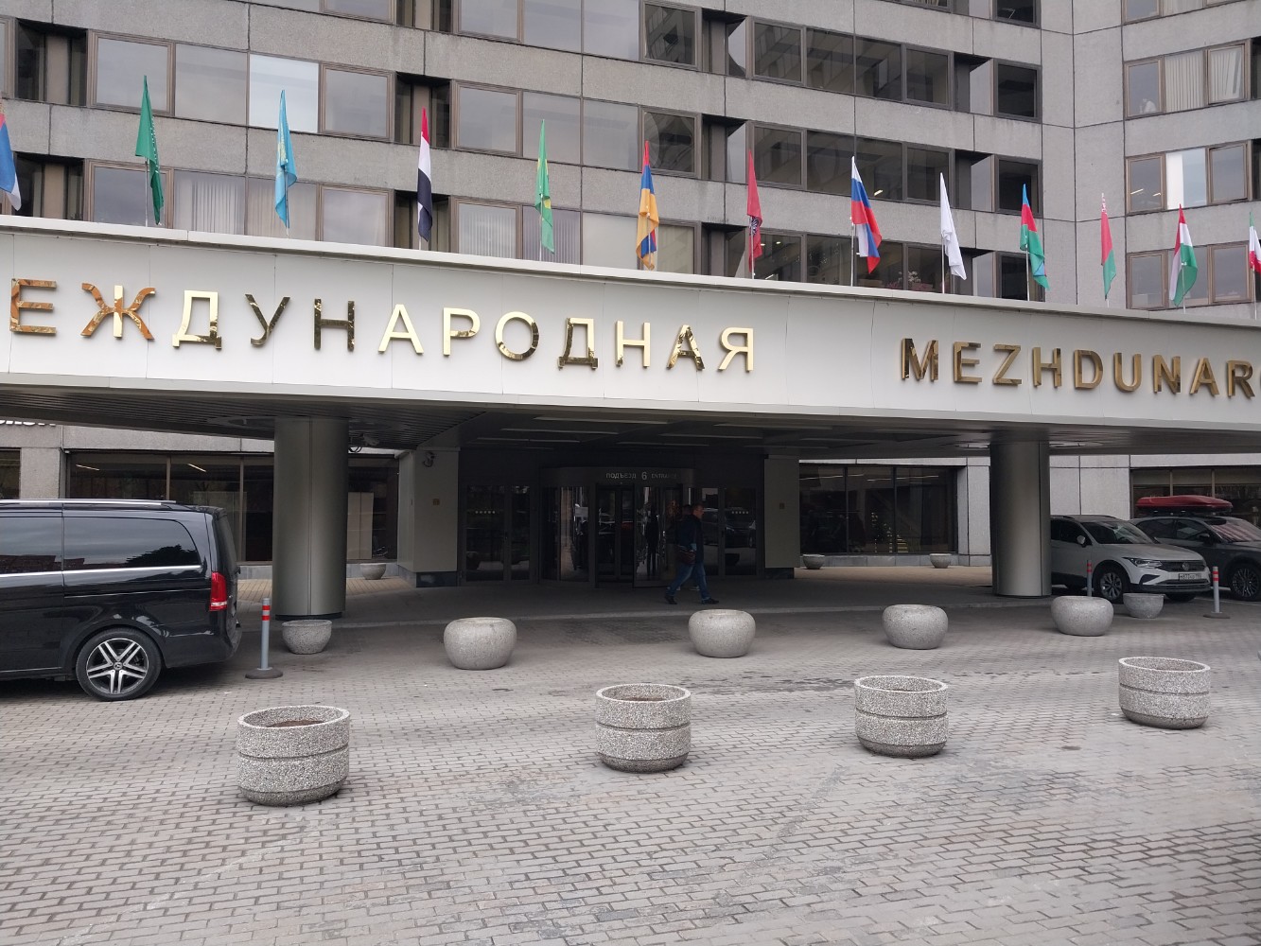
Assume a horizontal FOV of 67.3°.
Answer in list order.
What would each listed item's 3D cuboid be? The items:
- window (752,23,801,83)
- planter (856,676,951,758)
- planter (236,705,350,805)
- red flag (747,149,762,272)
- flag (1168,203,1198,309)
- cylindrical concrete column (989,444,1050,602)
[{"bbox_3d":[4.274,-12.243,27.648,1.507,1.488,0.150,1,-2,-18],"label":"window"},{"bbox_3d":[2.112,1.898,7.394,0.698,0.502,0.698,0,-2,0],"label":"planter"},{"bbox_3d":[-2.204,1.841,6.218,0.696,0.486,0.696,1,-2,-19],"label":"planter"},{"bbox_3d":[1.768,-3.740,13.542,0.260,1.720,0.240,1,-2,-18],"label":"red flag"},{"bbox_3d":[9.403,-3.685,16.131,0.384,1.661,0.200,1,-2,-18],"label":"flag"},{"bbox_3d":[7.918,0.931,19.250,1.130,3.150,1.130,0,-2,0],"label":"cylindrical concrete column"}]

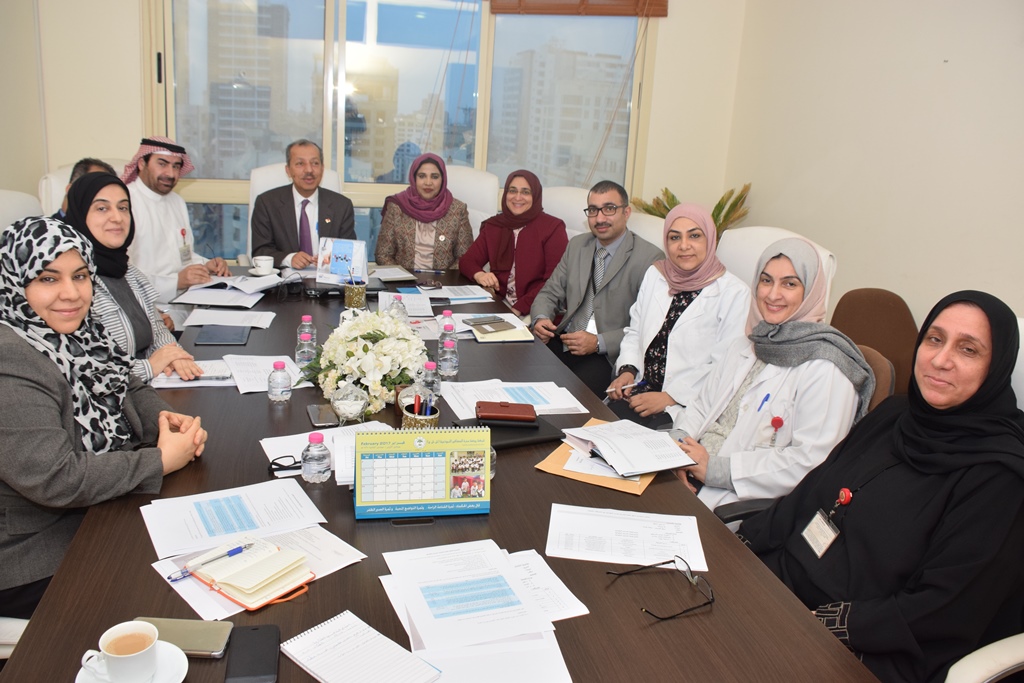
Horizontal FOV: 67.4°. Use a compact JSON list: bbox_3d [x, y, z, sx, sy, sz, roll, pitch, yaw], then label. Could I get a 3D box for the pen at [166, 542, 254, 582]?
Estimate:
[{"bbox_3d":[-0.515,0.378,1.322,0.013,0.014,0.147,18,24,42],"label":"pen"}]

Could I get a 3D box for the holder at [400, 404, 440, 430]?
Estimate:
[{"bbox_3d":[-0.219,0.211,1.838,0.088,0.100,0.088,3,16,0],"label":"holder"}]

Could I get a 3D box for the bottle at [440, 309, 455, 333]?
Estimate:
[{"bbox_3d":[-0.226,-0.052,2.679,0.063,0.118,0.063,-1,17,-14],"label":"bottle"}]

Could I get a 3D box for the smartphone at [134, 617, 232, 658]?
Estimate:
[{"bbox_3d":[-0.487,0.429,1.110,0.152,0.010,0.074,3,15,0],"label":"smartphone"}]

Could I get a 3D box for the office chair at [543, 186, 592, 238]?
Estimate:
[{"bbox_3d":[0.063,-0.145,3.786,0.660,1.210,0.630,-6,19,-30],"label":"office chair"}]

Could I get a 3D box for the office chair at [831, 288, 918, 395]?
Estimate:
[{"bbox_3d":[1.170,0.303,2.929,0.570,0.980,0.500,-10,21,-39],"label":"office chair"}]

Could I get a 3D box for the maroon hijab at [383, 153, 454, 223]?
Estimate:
[{"bbox_3d":[-0.505,-0.829,4.150,0.370,0.360,0.280,3,15,-3],"label":"maroon hijab"}]

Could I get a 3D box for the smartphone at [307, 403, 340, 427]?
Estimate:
[{"bbox_3d":[-0.491,0.194,1.997,0.069,0.008,0.143,-2,16,-21],"label":"smartphone"}]

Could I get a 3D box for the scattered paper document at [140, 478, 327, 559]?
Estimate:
[{"bbox_3d":[-0.541,0.337,1.499,0.299,0.005,0.212,-7,19,-31],"label":"scattered paper document"}]

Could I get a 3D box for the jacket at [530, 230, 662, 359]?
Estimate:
[{"bbox_3d":[0.316,-0.138,2.910,0.500,0.530,0.370,16,20,36],"label":"jacket"}]

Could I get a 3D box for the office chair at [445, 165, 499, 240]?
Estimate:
[{"bbox_3d":[-0.348,-0.318,4.376,0.620,1.260,0.680,2,15,-5],"label":"office chair"}]

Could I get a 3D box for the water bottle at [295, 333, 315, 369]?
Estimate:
[{"bbox_3d":[-0.636,0.030,2.362,0.063,0.111,0.063,3,16,0],"label":"water bottle"}]

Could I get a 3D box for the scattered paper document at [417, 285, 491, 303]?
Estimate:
[{"bbox_3d":[-0.257,-0.229,3.516,0.297,0.010,0.220,-3,17,-19],"label":"scattered paper document"}]

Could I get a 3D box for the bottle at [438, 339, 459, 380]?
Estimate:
[{"bbox_3d":[-0.200,0.049,2.419,0.064,0.105,0.064,3,15,-1],"label":"bottle"}]

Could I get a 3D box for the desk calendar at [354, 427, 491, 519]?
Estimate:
[{"bbox_3d":[-0.177,0.252,1.548,0.267,0.174,0.092,0,17,-12],"label":"desk calendar"}]

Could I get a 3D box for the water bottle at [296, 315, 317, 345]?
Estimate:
[{"bbox_3d":[-0.692,-0.039,2.587,0.064,0.110,0.064,3,16,0],"label":"water bottle"}]

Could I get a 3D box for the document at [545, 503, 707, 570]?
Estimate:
[{"bbox_3d":[0.223,0.381,1.514,0.297,0.004,0.210,5,16,5],"label":"document"}]

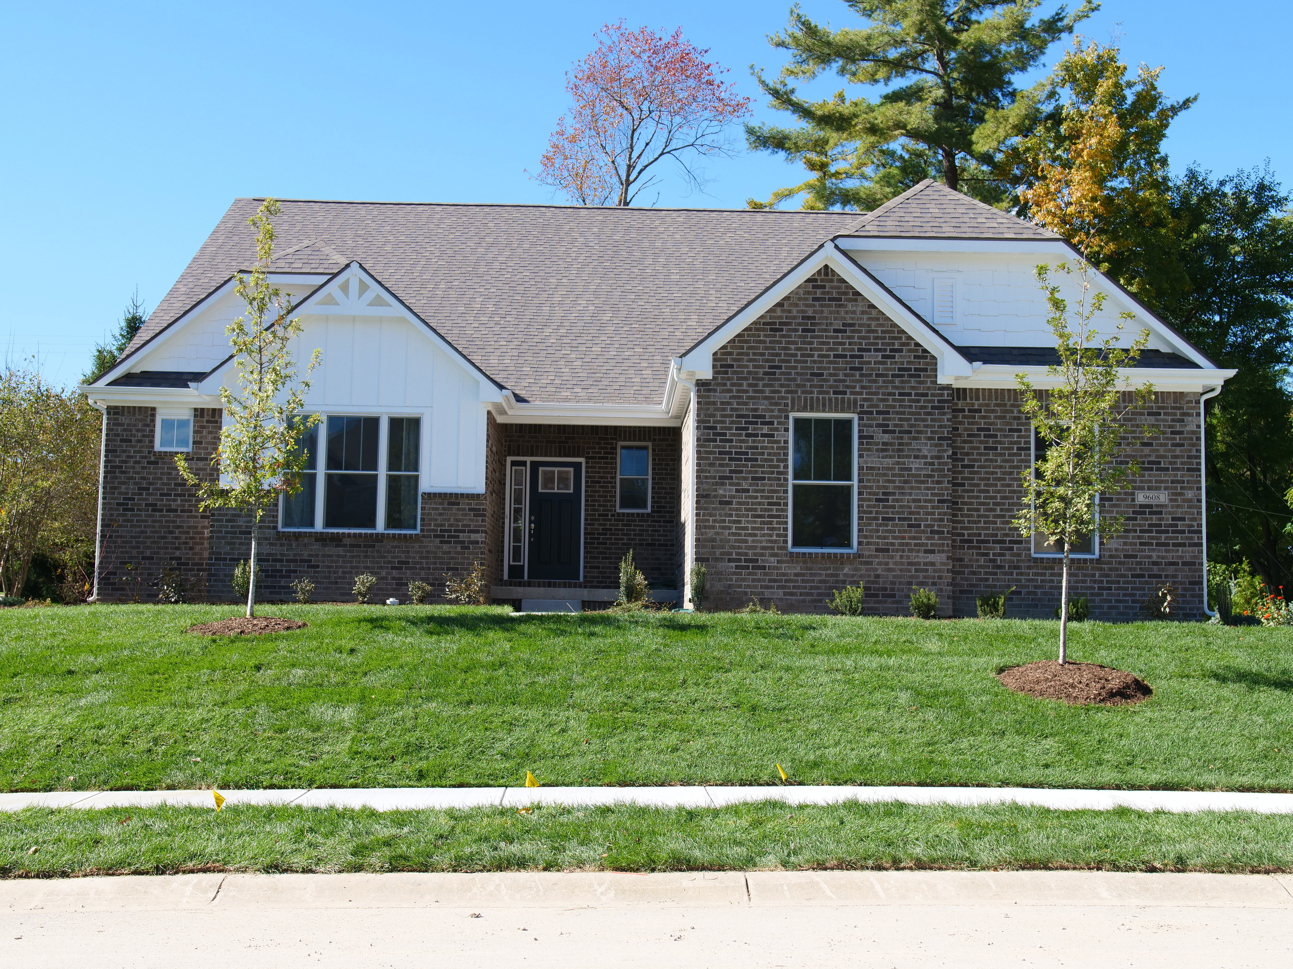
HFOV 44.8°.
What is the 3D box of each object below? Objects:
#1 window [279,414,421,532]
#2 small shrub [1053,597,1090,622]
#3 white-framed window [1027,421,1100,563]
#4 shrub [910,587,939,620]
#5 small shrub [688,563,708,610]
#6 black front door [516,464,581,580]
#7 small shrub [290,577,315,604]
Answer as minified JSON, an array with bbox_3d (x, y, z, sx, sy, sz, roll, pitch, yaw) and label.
[{"bbox_3d":[-4.389,-0.163,23.333,2.099,1.754,0.120,1,-6,-1],"label":"window"},{"bbox_3d":[5.362,1.583,19.779,0.473,0.325,0.450,1,-5,-1],"label":"small shrub"},{"bbox_3d":[5.528,0.076,20.699,0.917,1.821,0.100,1,-5,-1],"label":"white-framed window"},{"bbox_3d":[3.487,1.497,19.656,0.381,0.424,0.362,1,-5,-1],"label":"shrub"},{"bbox_3d":[0.655,1.302,19.930,0.244,0.615,0.260,1,-5,-1],"label":"small shrub"},{"bbox_3d":[-1.611,0.618,26.840,1.045,2.096,0.090,1,-5,-1],"label":"black front door"},{"bbox_3d":[-4.983,1.540,22.728,0.350,0.401,0.340,1,-5,-1],"label":"small shrub"}]

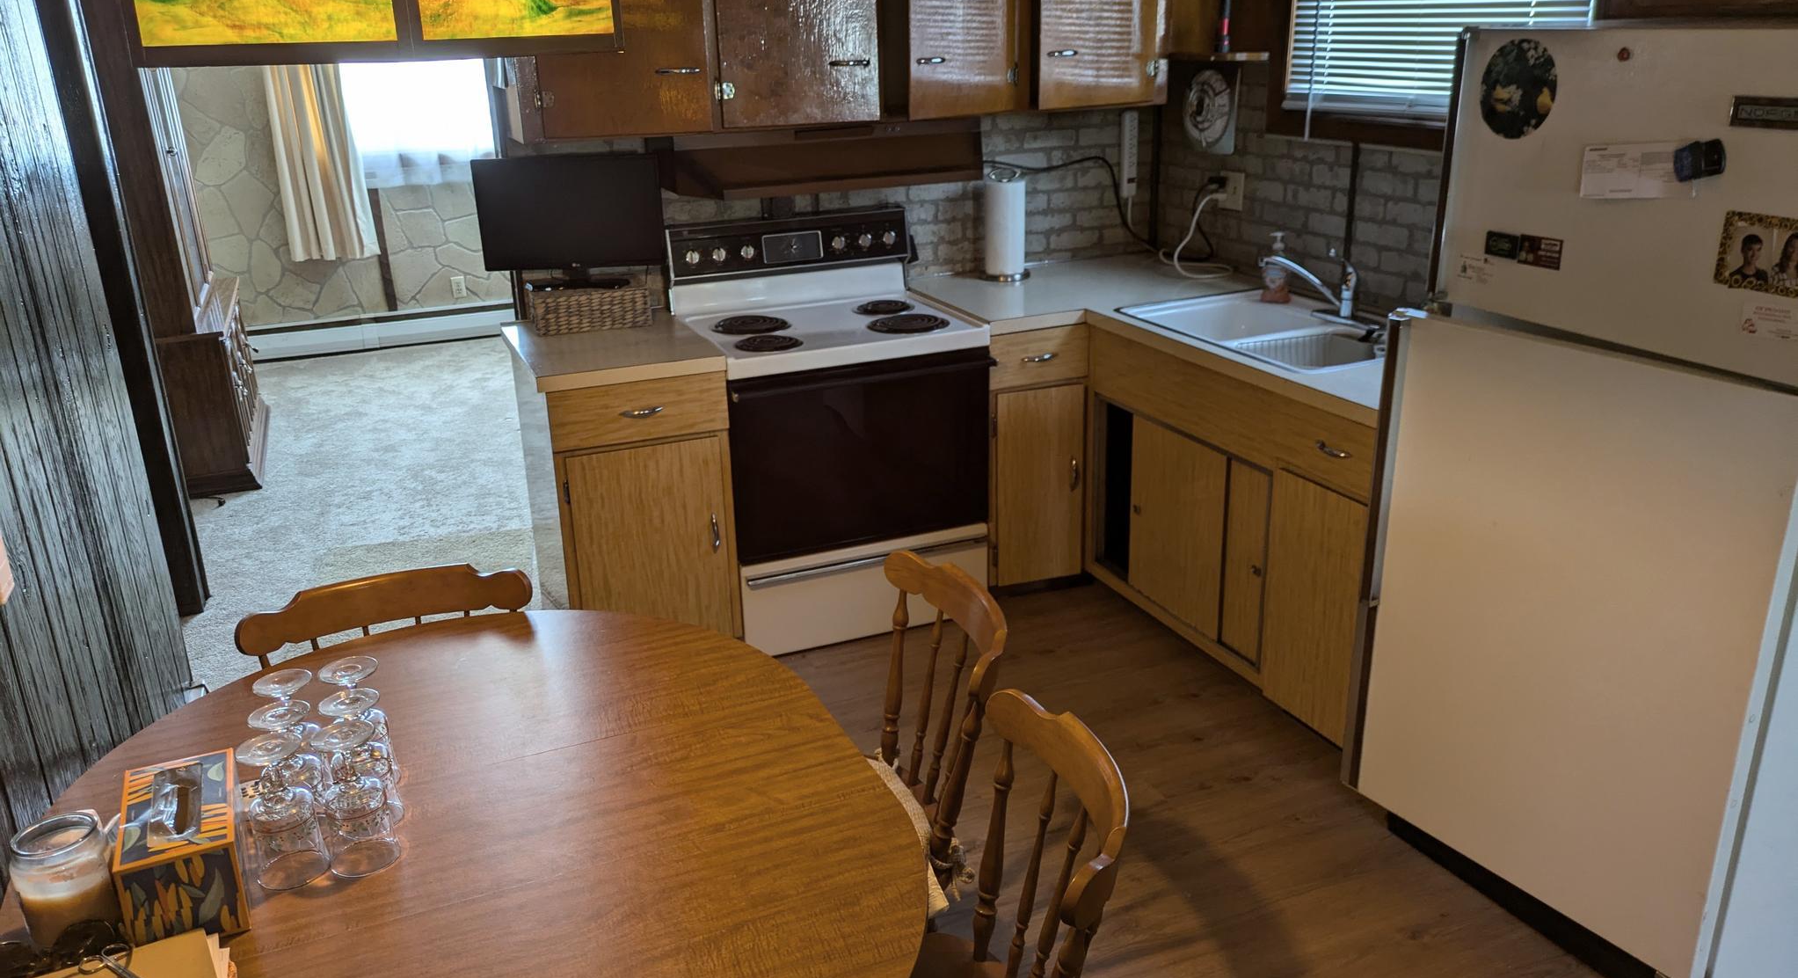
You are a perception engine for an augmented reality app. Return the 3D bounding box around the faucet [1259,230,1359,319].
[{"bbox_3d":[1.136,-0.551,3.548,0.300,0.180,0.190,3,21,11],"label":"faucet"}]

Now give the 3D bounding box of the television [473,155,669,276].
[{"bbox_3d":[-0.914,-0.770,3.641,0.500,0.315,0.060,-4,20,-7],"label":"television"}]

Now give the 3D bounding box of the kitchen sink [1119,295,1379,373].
[{"bbox_3d":[1.061,-0.359,3.594,0.559,0.188,0.832,-9,22,-21],"label":"kitchen sink"}]

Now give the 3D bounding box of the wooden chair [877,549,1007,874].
[{"bbox_3d":[-0.108,0.577,2.200,0.520,0.860,0.460,-6,21,-14],"label":"wooden chair"}]

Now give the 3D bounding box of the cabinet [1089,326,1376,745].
[{"bbox_3d":[1.112,0.050,3.602,0.624,0.856,1.247,-9,22,-21],"label":"cabinet"}]

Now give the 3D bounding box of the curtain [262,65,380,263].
[{"bbox_3d":[-3.132,-2.012,6.959,0.441,1.557,0.119,-9,22,-21],"label":"curtain"}]

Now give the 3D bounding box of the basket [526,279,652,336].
[{"bbox_3d":[-0.904,-0.539,3.781,0.322,0.119,0.198,-9,22,-21],"label":"basket"}]

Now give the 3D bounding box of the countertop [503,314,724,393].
[{"bbox_3d":[-0.802,-0.393,3.552,0.470,0.038,0.660,-10,22,-23],"label":"countertop"}]

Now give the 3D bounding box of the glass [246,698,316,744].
[{"bbox_3d":[-0.769,0.364,1.647,0.083,0.174,0.083,-10,22,-23],"label":"glass"}]

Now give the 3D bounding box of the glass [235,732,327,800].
[{"bbox_3d":[-0.760,0.397,1.603,0.082,0.169,0.082,-9,22,-21],"label":"glass"}]

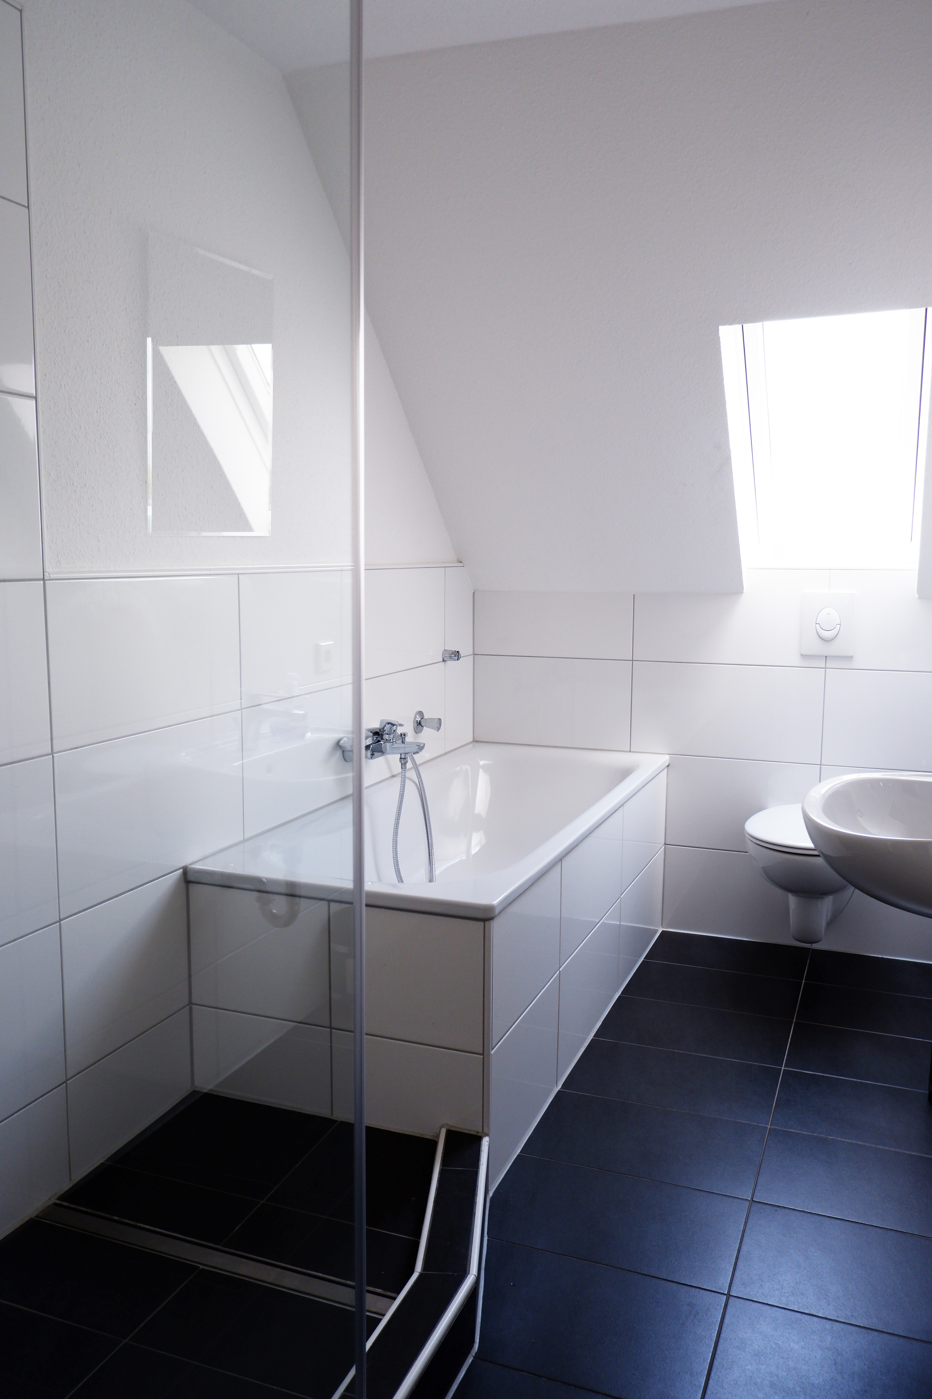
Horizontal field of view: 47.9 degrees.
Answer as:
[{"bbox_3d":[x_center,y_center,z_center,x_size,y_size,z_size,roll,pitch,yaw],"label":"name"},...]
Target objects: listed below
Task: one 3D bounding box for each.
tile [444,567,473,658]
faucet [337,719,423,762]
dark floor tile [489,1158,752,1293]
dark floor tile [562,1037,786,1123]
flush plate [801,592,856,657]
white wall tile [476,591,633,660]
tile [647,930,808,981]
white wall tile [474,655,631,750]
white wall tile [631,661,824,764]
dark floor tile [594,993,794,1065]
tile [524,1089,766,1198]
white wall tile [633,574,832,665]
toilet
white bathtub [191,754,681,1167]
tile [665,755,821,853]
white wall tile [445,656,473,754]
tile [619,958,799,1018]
[{"bbox_3d":[-0.026,-0.292,3.590,0.010,0.303,0.250,3,8,22],"label":"tile"},{"bbox_3d":[-0.207,0.110,2.914,0.195,0.103,0.233,3,8,22],"label":"faucet"},{"bbox_3d":[0.283,0.995,2.016,0.482,0.012,0.287,3,8,22],"label":"dark floor tile"},{"bbox_3d":[0.496,0.923,2.540,0.496,0.010,0.290,3,8,22],"label":"dark floor tile"},{"bbox_3d":[1.121,-0.231,3.244,0.157,0.197,0.014,3,8,22],"label":"flush plate"},{"bbox_3d":[0.296,-0.254,3.600,0.571,0.222,0.012,3,8,22],"label":"white wall tile"},{"bbox_3d":[0.838,0.815,3.347,0.482,0.012,0.302,3,8,22],"label":"tile"},{"bbox_3d":[0.296,0.010,3.636,0.569,0.308,0.012,3,8,22],"label":"white wall tile"},{"bbox_3d":[0.842,0.039,3.418,0.607,0.306,0.010,3,8,22],"label":"white wall tile"},{"bbox_3d":[0.616,0.887,2.814,0.482,0.012,0.293,3,8,22],"label":"dark floor tile"},{"bbox_3d":[0.386,0.959,2.274,0.492,0.010,0.291,3,8,22],"label":"tile"},{"bbox_3d":[0.841,-0.266,3.377,0.607,0.303,0.010,3,8,22],"label":"white wall tile"},{"bbox_3d":[1.025,0.561,3.118,0.372,0.367,0.530,3,8,22],"label":"toilet"},{"bbox_3d":[0.043,0.568,2.908,0.714,0.598,1.663,3,8,22],"label":"white bathtub"},{"bbox_3d":[0.899,0.348,3.436,0.485,0.306,0.010,3,8,22],"label":"tile"},{"bbox_3d":[-0.024,0.011,3.621,0.012,0.305,0.253,3,8,22],"label":"white wall tile"},{"bbox_3d":[0.720,0.851,3.074,0.496,0.010,0.284,3,8,22],"label":"tile"}]

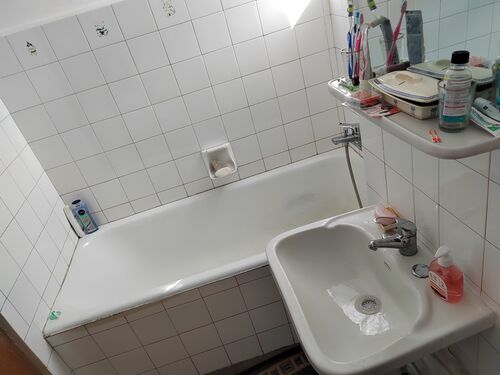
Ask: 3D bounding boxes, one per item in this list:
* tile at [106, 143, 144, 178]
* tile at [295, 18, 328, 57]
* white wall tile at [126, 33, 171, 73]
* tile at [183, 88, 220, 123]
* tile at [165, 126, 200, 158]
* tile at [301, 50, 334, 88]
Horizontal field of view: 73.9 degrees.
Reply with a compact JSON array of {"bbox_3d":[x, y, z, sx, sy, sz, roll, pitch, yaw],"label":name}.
[{"bbox_3d":[-0.632,-0.139,1.698,0.151,0.148,0.010,-18,27,-2],"label":"tile"},{"bbox_3d":[0.300,-0.718,1.606,0.151,0.148,0.010,-18,27,-2],"label":"tile"},{"bbox_3d":[-0.459,-0.613,1.511,0.151,0.148,0.010,-18,27,-2],"label":"white wall tile"},{"bbox_3d":[-0.235,-0.398,1.626,0.150,0.148,0.009,-18,27,-2],"label":"tile"},{"bbox_3d":[-0.344,-0.233,1.701,0.149,0.147,0.010,-18,27,-2],"label":"tile"},{"bbox_3d":[0.338,-0.596,1.683,0.150,0.150,0.010,-18,28,-2],"label":"tile"}]

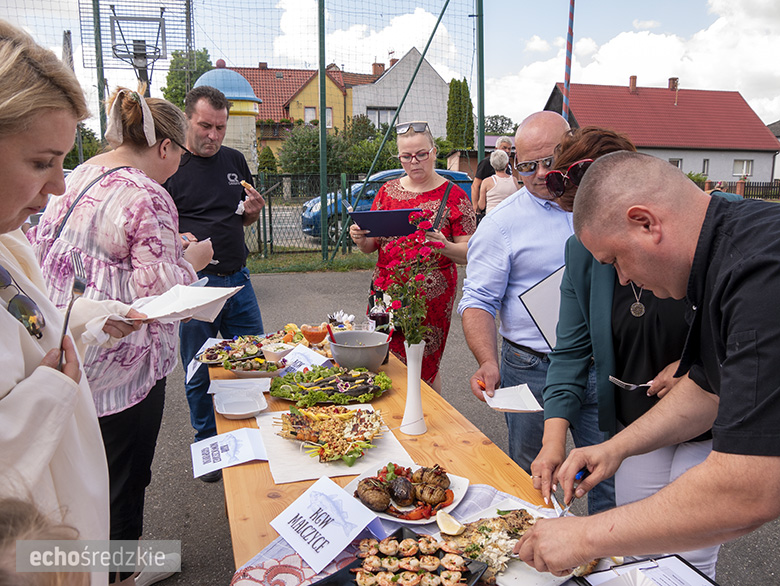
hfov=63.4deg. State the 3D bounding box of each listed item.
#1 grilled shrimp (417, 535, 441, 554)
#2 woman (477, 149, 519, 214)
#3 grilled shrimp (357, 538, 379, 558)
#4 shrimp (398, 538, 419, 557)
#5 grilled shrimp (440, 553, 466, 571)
[{"bbox_3d":[0.073,0.476,1.194,0.043,0.023,0.035,-1,12,0],"label":"grilled shrimp"},{"bbox_3d":[1.064,-0.615,6.357,0.460,1.630,0.320,0,12,4],"label":"woman"},{"bbox_3d":[-0.042,0.476,1.177,0.038,0.018,0.038,0,11,0],"label":"grilled shrimp"},{"bbox_3d":[0.035,0.478,1.185,0.037,0.022,0.032,-1,12,0],"label":"shrimp"},{"bbox_3d":[0.115,0.485,1.141,0.047,0.021,0.030,1,11,6],"label":"grilled shrimp"}]

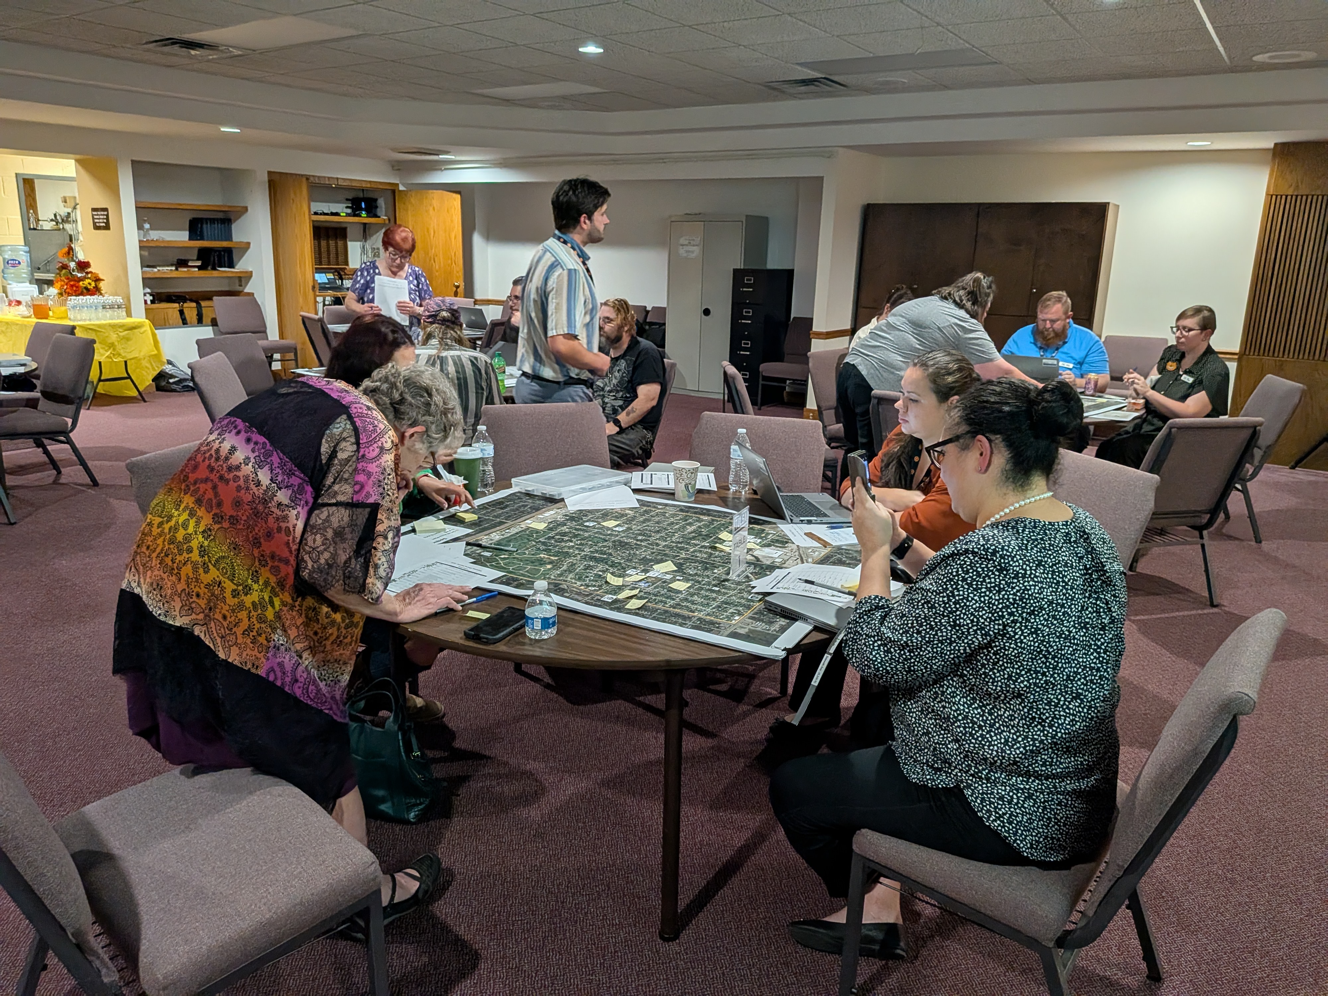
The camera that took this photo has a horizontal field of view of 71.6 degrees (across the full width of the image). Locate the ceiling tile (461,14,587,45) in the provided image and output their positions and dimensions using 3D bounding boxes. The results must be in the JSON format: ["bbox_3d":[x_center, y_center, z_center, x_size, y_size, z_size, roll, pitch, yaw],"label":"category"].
[{"bbox_3d":[-0.801,-2.710,5.329,0.610,0.020,0.610,12,19,32],"label":"ceiling tile"}]

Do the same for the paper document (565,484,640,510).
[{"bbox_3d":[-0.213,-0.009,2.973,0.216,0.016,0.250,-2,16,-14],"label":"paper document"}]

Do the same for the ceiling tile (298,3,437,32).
[{"bbox_3d":[-1.642,-2.686,5.163,0.610,0.020,0.610,12,19,32],"label":"ceiling tile"}]

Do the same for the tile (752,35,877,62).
[{"bbox_3d":[0.882,-2.759,5.660,0.610,0.020,0.610,12,19,32],"label":"tile"}]

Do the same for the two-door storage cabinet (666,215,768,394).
[{"bbox_3d":[0.534,-1.999,9.680,0.914,1.830,0.460,12,18,32],"label":"two-door storage cabinet"}]

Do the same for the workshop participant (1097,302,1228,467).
[{"bbox_3d":[2.943,-0.470,5.448,0.800,1.300,0.550,-4,17,-18],"label":"workshop participant"}]

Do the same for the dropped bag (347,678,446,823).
[{"bbox_3d":[-0.768,0.683,2.576,0.230,0.385,0.160,4,16,9],"label":"dropped bag"}]

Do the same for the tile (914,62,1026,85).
[{"bbox_3d":[2.104,-2.900,6.293,0.600,0.020,0.600,11,18,32],"label":"tile"}]

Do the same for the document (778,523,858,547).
[{"bbox_3d":[0.514,0.107,2.805,0.280,0.003,0.216,-1,16,-10],"label":"document"}]

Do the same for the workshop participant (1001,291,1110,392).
[{"bbox_3d":[2.378,-0.602,5.707,0.660,1.300,0.800,7,16,19],"label":"workshop participant"}]

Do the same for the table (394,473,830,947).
[{"bbox_3d":[-0.114,0.483,2.662,1.528,0.757,1.528,1,16,0],"label":"table"}]

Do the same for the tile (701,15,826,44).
[{"bbox_3d":[0.537,-2.624,5.147,0.600,0.020,0.600,11,18,32],"label":"tile"}]

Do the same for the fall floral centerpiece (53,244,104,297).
[{"bbox_3d":[-5.493,-2.003,8.599,0.430,0.600,0.430,12,19,32],"label":"fall floral centerpiece"}]

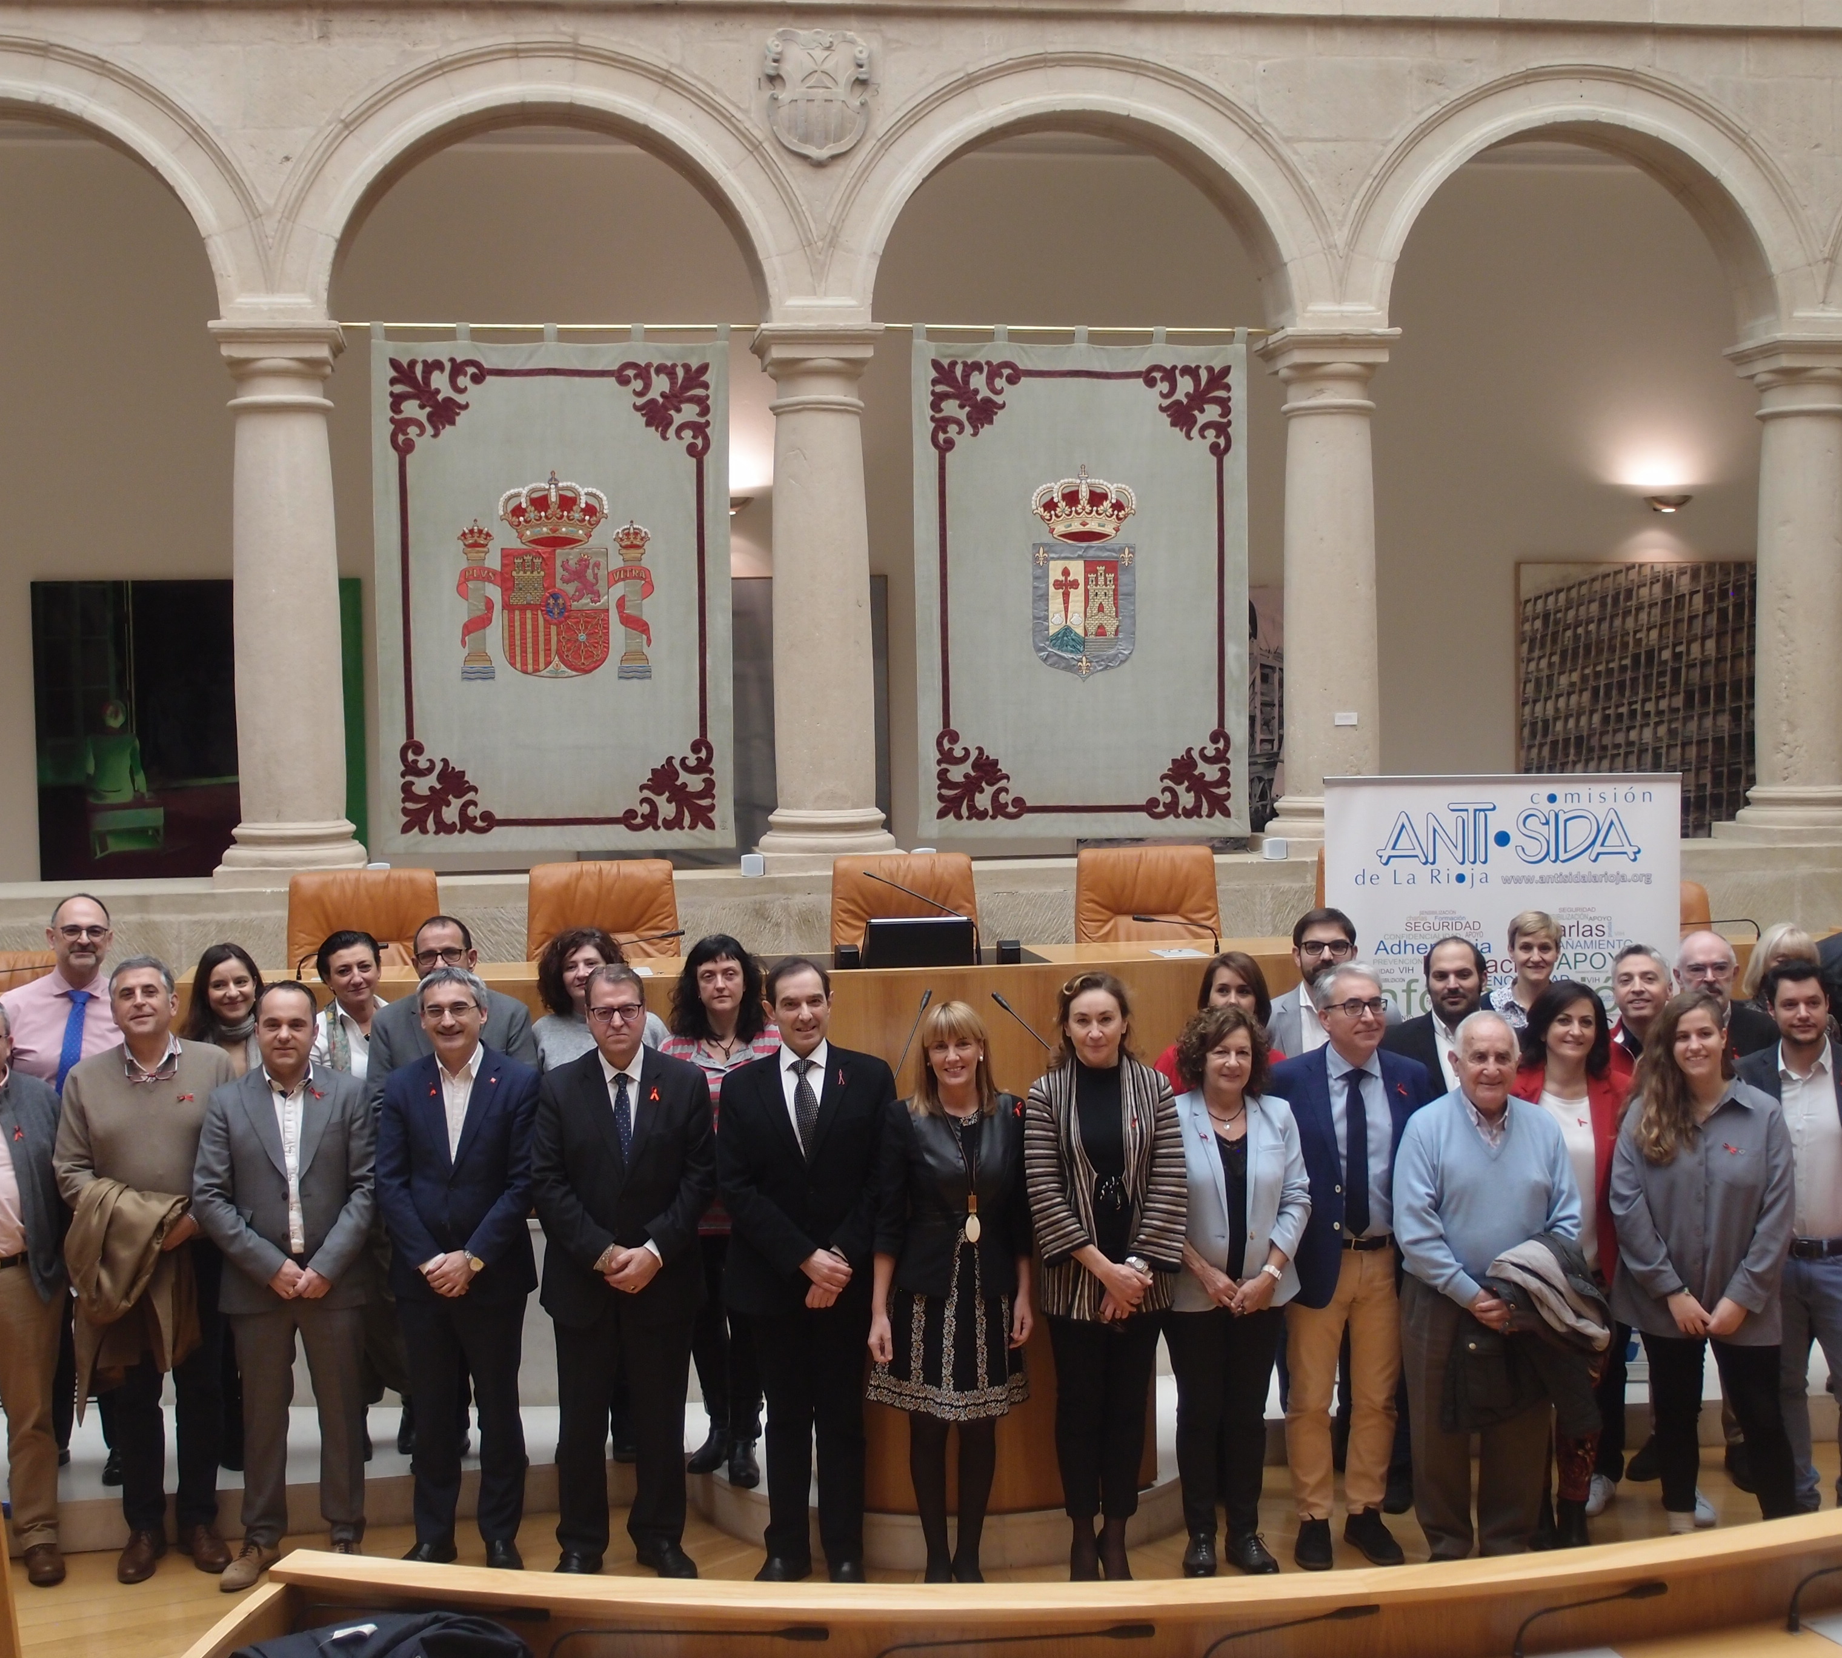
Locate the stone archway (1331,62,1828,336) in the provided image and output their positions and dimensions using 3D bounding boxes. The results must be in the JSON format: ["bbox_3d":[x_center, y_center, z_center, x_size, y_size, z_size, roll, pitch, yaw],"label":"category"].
[{"bbox_3d":[3.067,-2.932,11.548,2.370,1.252,0.500,-1,3,-8],"label":"stone archway"}]

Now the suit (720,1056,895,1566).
[{"bbox_3d":[-0.334,1.384,7.063,0.520,1.505,0.340,-1,3,-3],"label":"suit"}]

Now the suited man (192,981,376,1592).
[{"bbox_3d":[-1.902,1.330,7.209,0.530,1.745,0.360,-2,3,-14],"label":"suited man"}]

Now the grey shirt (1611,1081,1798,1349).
[{"bbox_3d":[2.394,1.174,7.450,0.540,0.790,0.330,0,3,11],"label":"grey shirt"}]

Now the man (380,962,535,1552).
[{"bbox_3d":[-1.374,1.295,7.165,0.500,1.770,0.380,-1,3,-9],"label":"man"}]

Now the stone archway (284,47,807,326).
[{"bbox_3d":[-1.712,-2.942,11.225,2.440,1.284,0.500,-1,3,-8],"label":"stone archway"}]

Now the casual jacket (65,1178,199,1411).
[{"bbox_3d":[-2.328,1.366,7.150,0.380,0.670,0.270,-2,3,-18],"label":"casual jacket"}]

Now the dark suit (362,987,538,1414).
[{"bbox_3d":[-1.526,1.201,7.870,0.550,1.360,0.330,-2,3,-11],"label":"dark suit"}]

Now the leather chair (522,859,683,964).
[{"bbox_3d":[-1.201,0.667,9.380,0.640,1.071,0.660,-1,3,-8],"label":"leather chair"}]

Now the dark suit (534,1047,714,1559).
[{"bbox_3d":[-0.872,1.395,7.120,0.530,1.525,0.330,-1,3,-7],"label":"dark suit"}]

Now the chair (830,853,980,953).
[{"bbox_3d":[-0.055,0.668,9.390,0.620,1.117,0.640,-1,3,-8],"label":"chair"}]

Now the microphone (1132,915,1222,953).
[{"bbox_3d":[0.926,0.380,8.760,0.360,0.150,0.050,1,4,38],"label":"microphone"}]

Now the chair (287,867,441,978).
[{"bbox_3d":[-2.076,0.717,9.090,0.620,1.112,0.640,-1,3,-8],"label":"chair"}]

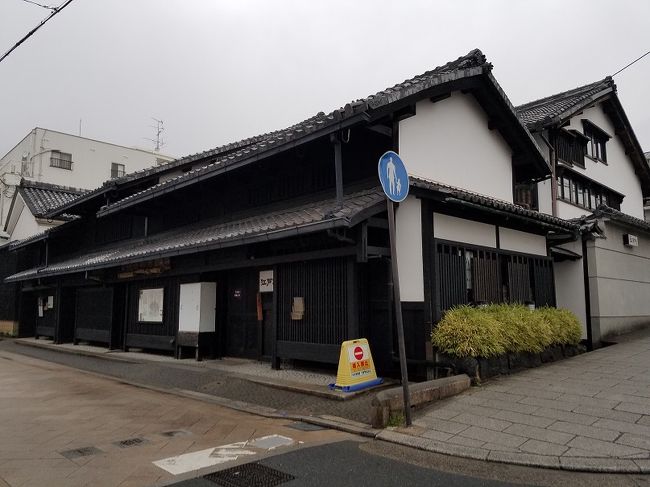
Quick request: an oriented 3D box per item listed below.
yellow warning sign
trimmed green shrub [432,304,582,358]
[{"bbox_3d":[0.463,1.739,7.100,0.730,0.660,0.390,2,-7,-43],"label":"yellow warning sign"},{"bbox_3d":[3.495,1.494,8.776,4.700,0.800,0.900,7,-10,-42],"label":"trimmed green shrub"}]

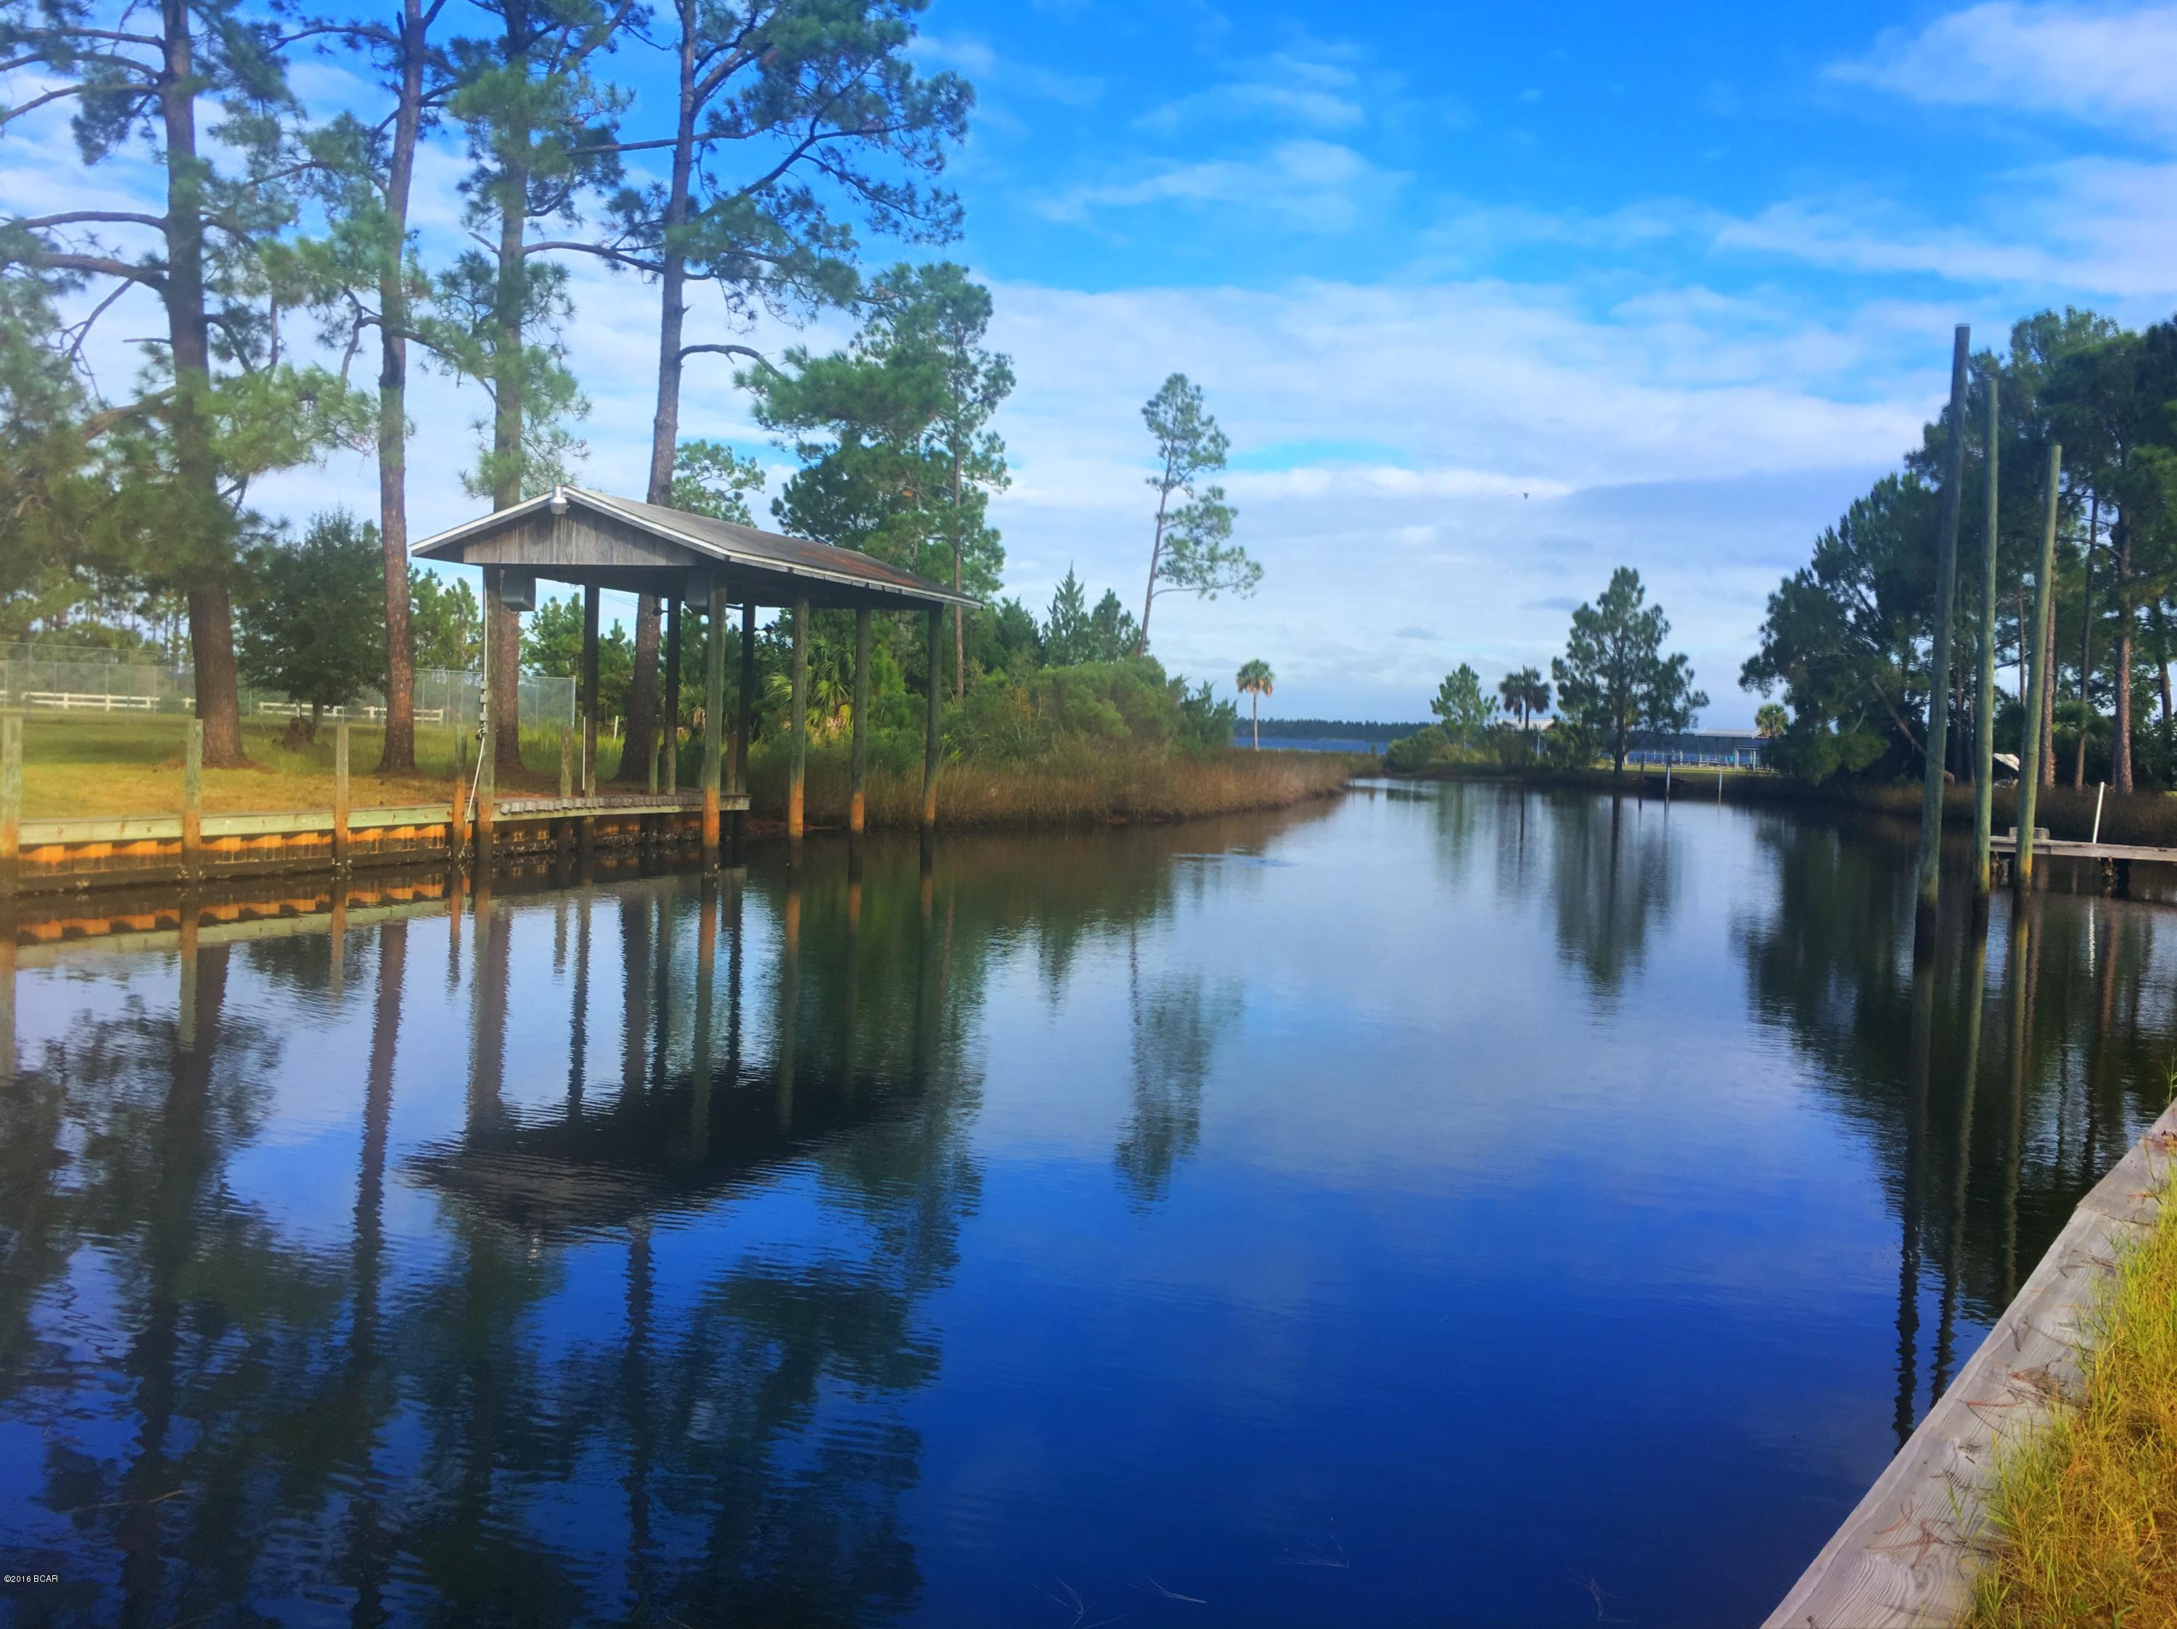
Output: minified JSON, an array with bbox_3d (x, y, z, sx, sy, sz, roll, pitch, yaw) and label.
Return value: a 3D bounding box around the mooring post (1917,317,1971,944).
[{"bbox_3d":[10.526,-2.235,22.411,0.210,7.454,0.210,2,3,0],"label":"mooring post"}]

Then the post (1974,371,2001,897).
[{"bbox_3d":[12.512,-2.309,25.401,0.200,7.465,0.200,0,3,0],"label":"post"}]

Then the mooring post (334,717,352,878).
[{"bbox_3d":[-9.816,-0.227,23.955,0.160,1.936,0.160,2,3,0],"label":"mooring post"}]

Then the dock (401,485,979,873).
[{"bbox_3d":[-5.728,-1.950,28.850,5.037,5.202,8.721,3,3,19],"label":"dock"}]

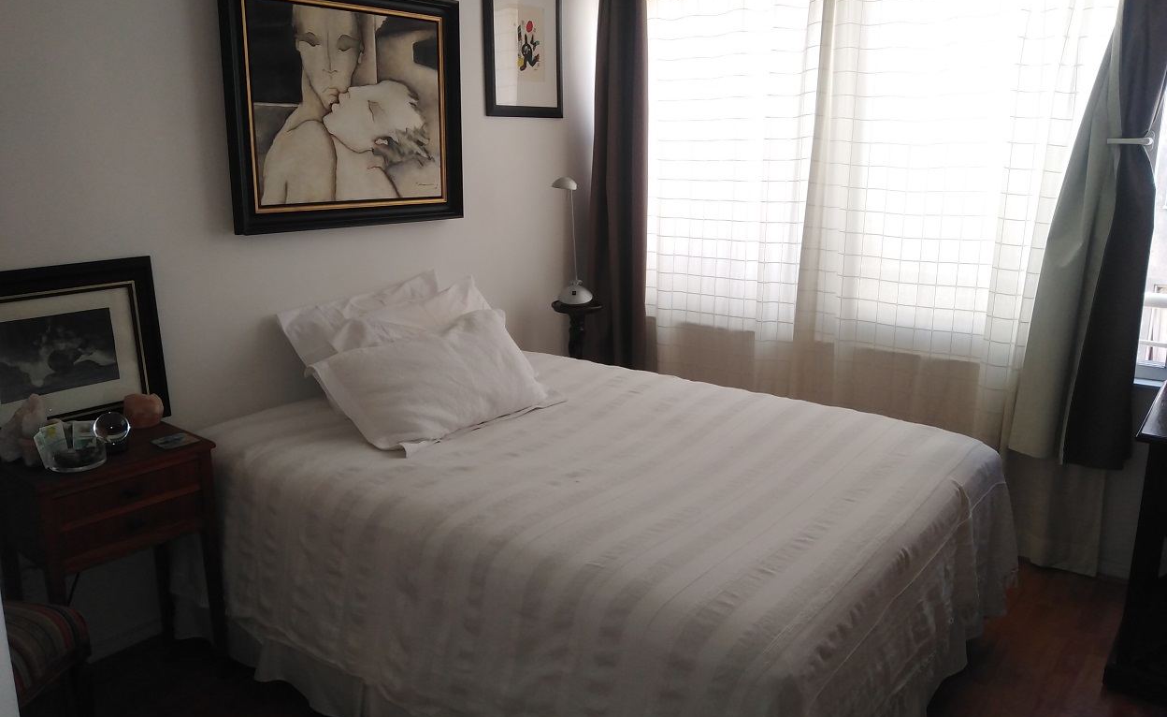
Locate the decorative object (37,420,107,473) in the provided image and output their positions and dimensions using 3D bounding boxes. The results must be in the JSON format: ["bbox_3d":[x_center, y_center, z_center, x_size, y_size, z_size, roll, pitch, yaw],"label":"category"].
[{"bbox_3d":[-1.288,0.207,2.193,0.140,0.109,0.168,13,19,37],"label":"decorative object"}]

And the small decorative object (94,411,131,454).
[{"bbox_3d":[-1.219,0.190,2.268,0.095,0.106,0.095,13,19,37],"label":"small decorative object"}]

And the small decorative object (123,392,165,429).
[{"bbox_3d":[-1.246,0.141,2.487,0.104,0.086,0.113,13,19,37],"label":"small decorative object"}]

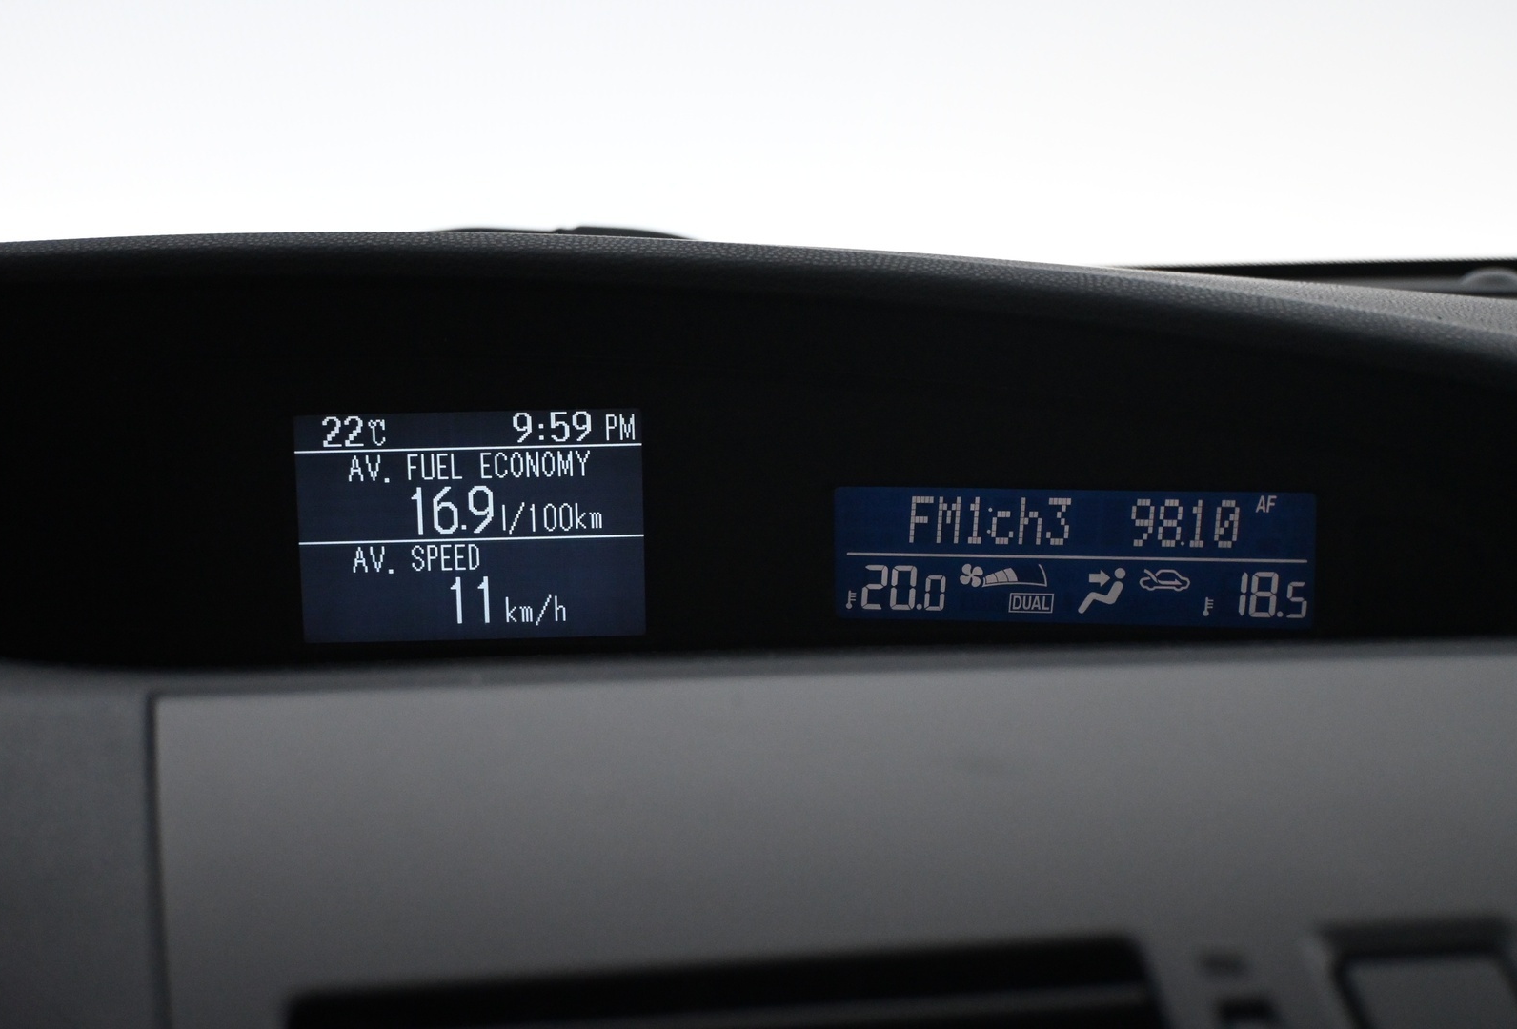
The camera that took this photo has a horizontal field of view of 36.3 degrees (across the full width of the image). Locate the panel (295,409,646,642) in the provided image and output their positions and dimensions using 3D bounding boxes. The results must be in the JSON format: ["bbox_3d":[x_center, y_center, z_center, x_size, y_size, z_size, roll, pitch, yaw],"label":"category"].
[{"bbox_3d":[-0.058,0.002,0.468,0.069,0.046,0.008,-1,11,-3],"label":"panel"}]

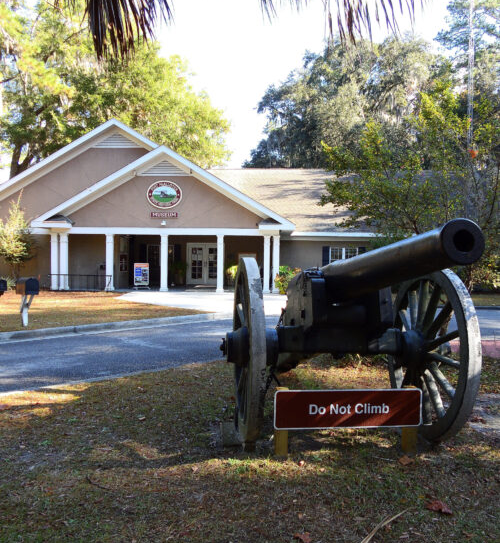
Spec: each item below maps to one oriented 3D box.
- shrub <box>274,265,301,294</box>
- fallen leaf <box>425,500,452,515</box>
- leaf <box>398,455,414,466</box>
[{"bbox_3d":[1.769,0.358,20.200,1.450,1.300,1.250,1,1,0],"label":"shrub"},{"bbox_3d":[1.242,1.555,3.044,0.185,0.038,0.120,1,1,20],"label":"fallen leaf"},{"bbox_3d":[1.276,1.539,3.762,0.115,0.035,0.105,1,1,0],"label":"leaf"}]

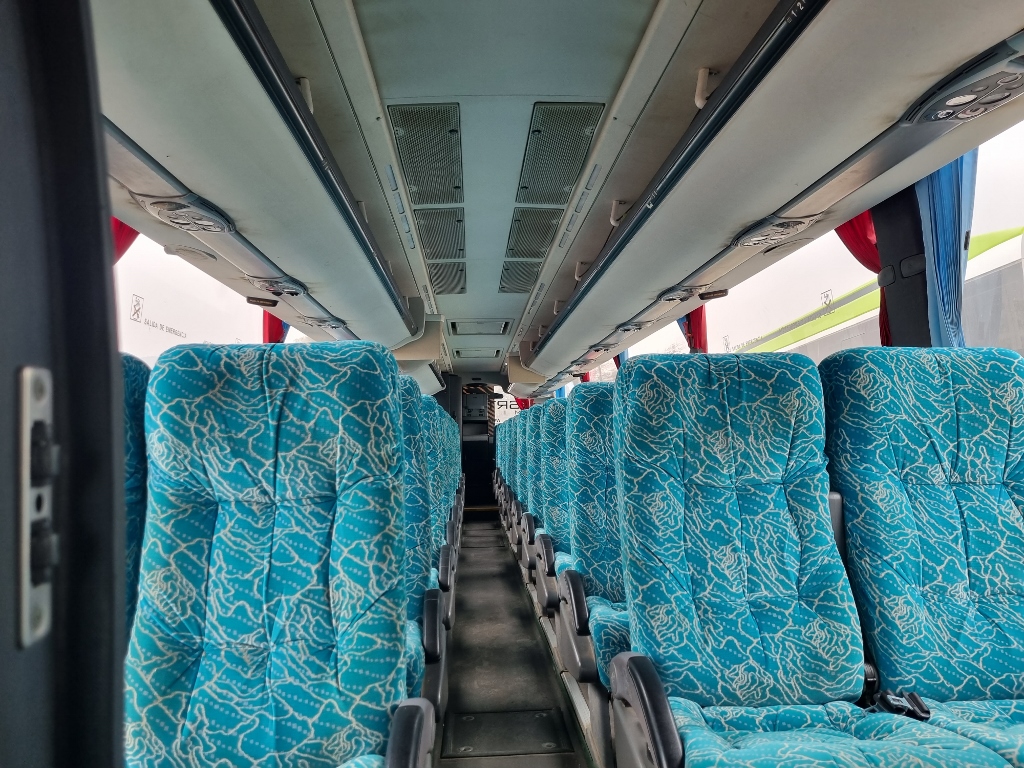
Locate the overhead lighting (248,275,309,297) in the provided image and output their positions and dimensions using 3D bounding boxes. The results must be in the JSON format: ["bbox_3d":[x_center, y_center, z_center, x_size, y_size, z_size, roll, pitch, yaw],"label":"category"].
[{"bbox_3d":[-0.899,-0.376,2.975,0.144,0.046,0.365,-1,-4,-3],"label":"overhead lighting"}]

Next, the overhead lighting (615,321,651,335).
[{"bbox_3d":[0.650,-0.315,4.131,0.144,0.046,0.365,-1,-4,-3],"label":"overhead lighting"}]

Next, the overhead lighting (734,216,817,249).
[{"bbox_3d":[0.751,-0.444,2.218,0.144,0.046,0.365,-1,-4,-3],"label":"overhead lighting"}]

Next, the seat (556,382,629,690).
[{"bbox_3d":[0.410,0.498,2.286,0.466,1.066,0.797,-1,-4,-3],"label":"seat"}]

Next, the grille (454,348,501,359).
[{"bbox_3d":[-0.371,-0.337,8.251,0.475,0.048,0.845,-1,-4,-3],"label":"grille"}]

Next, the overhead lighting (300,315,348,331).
[{"bbox_3d":[-0.949,-0.311,3.931,0.144,0.046,0.365,-1,-4,-3],"label":"overhead lighting"}]

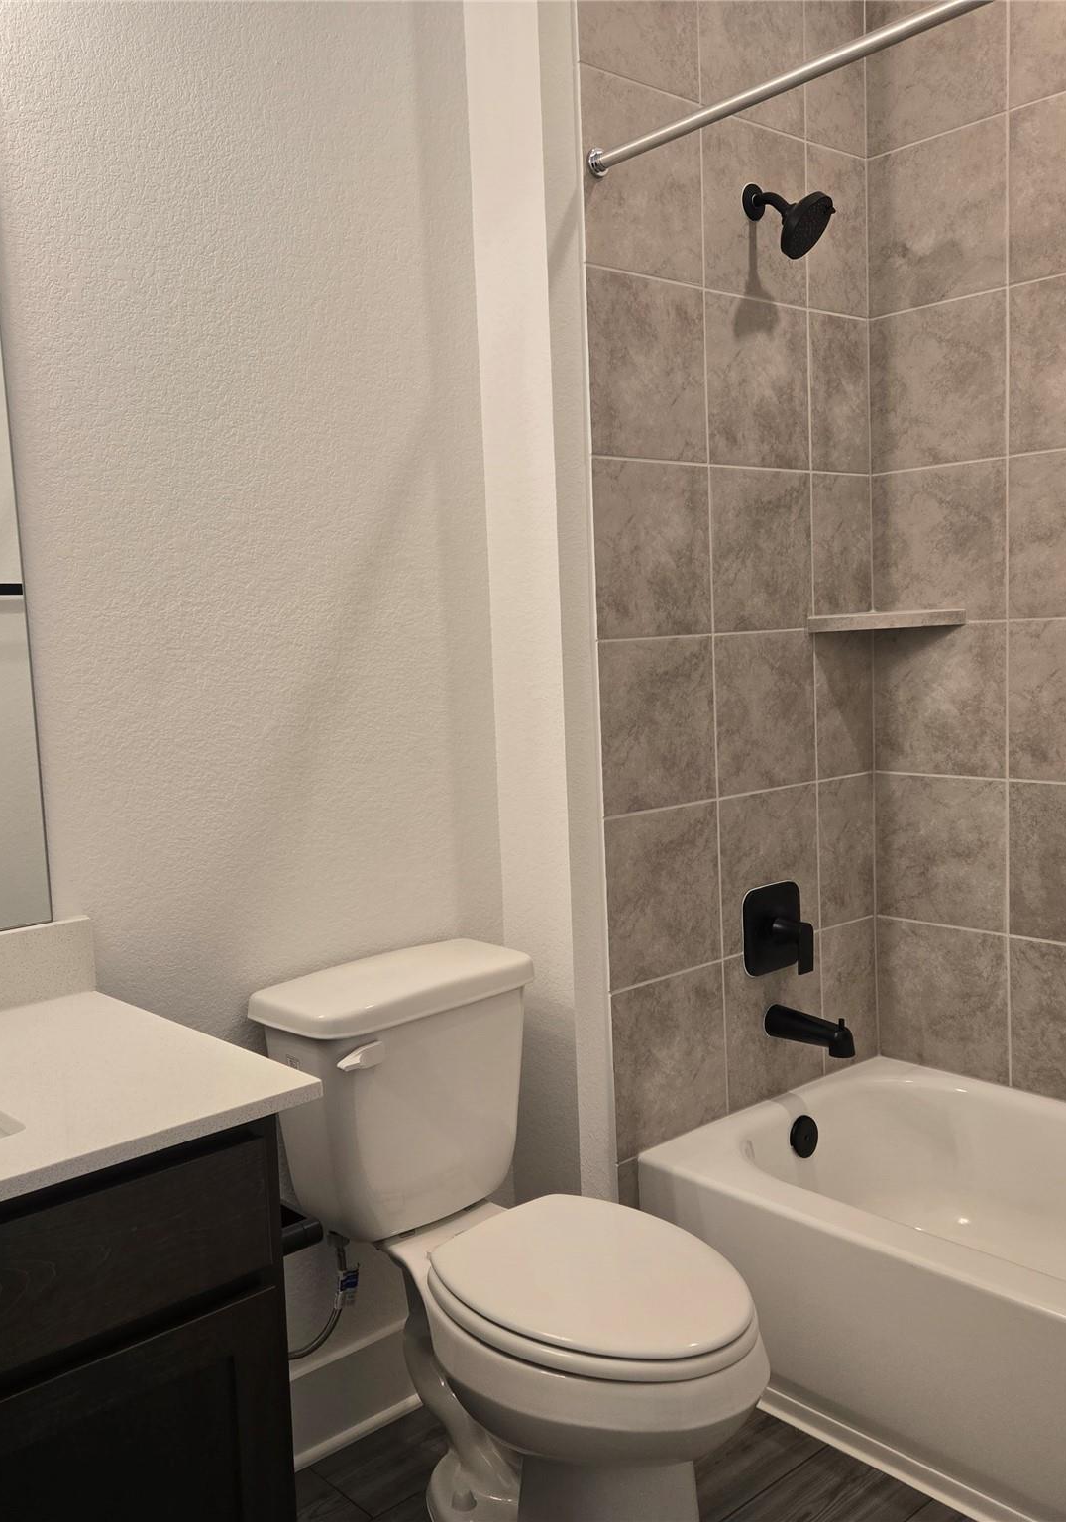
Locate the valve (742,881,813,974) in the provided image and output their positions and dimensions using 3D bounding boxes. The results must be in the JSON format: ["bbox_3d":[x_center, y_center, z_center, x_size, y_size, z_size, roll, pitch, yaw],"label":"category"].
[{"bbox_3d":[0.493,0.327,2.574,0.169,0.172,0.107,-8,8,-41],"label":"valve"}]

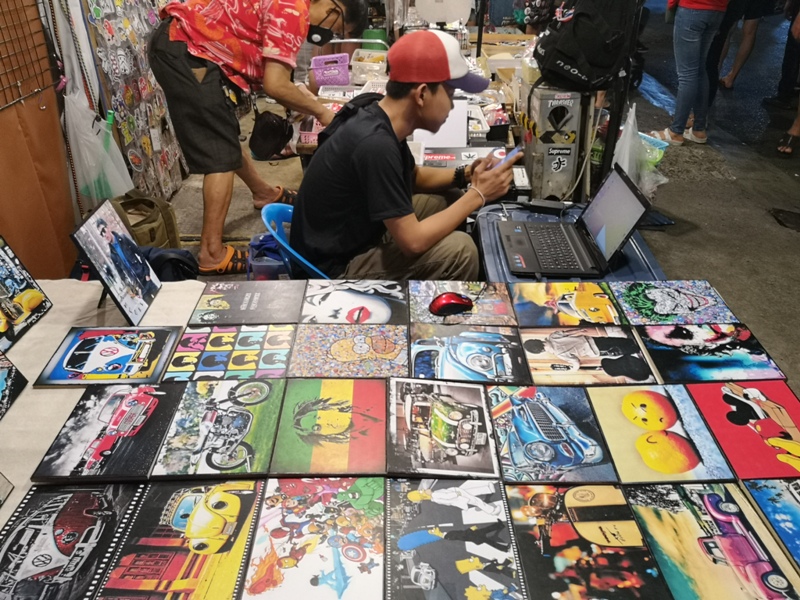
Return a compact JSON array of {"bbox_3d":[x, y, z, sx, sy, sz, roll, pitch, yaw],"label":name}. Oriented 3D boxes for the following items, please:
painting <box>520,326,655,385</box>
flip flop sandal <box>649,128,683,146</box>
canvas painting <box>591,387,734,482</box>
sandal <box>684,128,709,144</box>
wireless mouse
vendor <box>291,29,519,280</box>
[{"bbox_3d":[0.403,0.122,1.406,0.254,0.010,0.199,0,33,0],"label":"painting"},{"bbox_3d":[1.829,-1.117,4.450,0.245,0.085,0.090,15,35,23],"label":"flip flop sandal"},{"bbox_3d":[0.489,0.253,1.243,0.203,0.016,0.258,0,32,0],"label":"canvas painting"},{"bbox_3d":[1.929,-1.078,4.267,0.240,0.070,0.090,22,39,30],"label":"sandal"},{"bbox_3d":[0.121,0.013,1.533,0.105,0.037,0.064,-18,37,-26],"label":"wireless mouse"},{"bbox_3d":[0.005,-0.251,2.010,0.690,1.102,0.520,-2,33,-4],"label":"vendor"}]

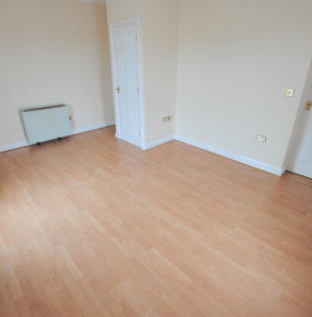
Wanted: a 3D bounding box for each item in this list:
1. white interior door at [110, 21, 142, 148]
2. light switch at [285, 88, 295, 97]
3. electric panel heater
[{"bbox_3d":[-0.517,-1.223,3.624,0.055,2.040,0.840,-22,33,-38],"label":"white interior door"},{"bbox_3d":[1.679,-0.821,2.498,0.013,0.086,0.086,-22,33,-38],"label":"light switch"},{"bbox_3d":[-2.213,-0.694,4.072,0.855,0.675,0.120,-22,33,-38],"label":"electric panel heater"}]

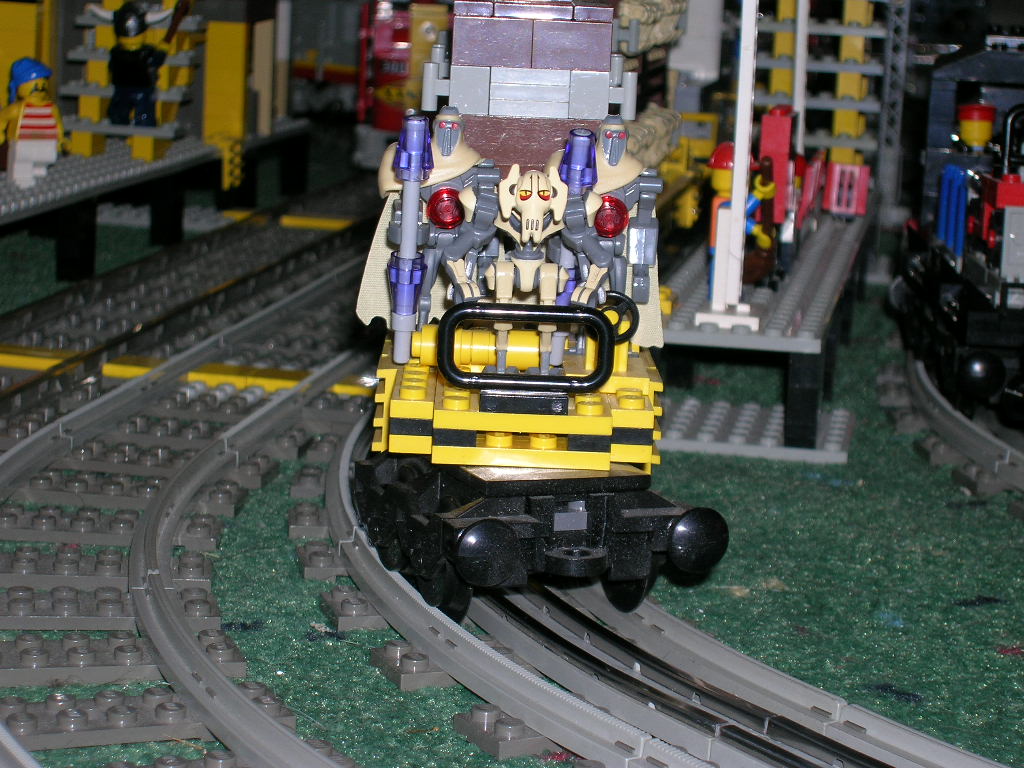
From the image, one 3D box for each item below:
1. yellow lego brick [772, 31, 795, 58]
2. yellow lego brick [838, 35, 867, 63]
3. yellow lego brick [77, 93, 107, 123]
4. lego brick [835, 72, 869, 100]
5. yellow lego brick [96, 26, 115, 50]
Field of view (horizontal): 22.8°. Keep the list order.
[{"bbox_3d":[0.100,-0.122,0.925,0.008,0.010,0.009,4,10,10],"label":"yellow lego brick"},{"bbox_3d":[0.123,-0.121,0.921,0.008,0.010,0.009,4,10,10],"label":"yellow lego brick"},{"bbox_3d":[-0.156,-0.103,0.951,0.008,0.010,0.009,4,10,12],"label":"yellow lego brick"},{"bbox_3d":[0.121,-0.107,0.915,0.008,0.010,0.009,4,10,10],"label":"lego brick"},{"bbox_3d":[-0.152,-0.131,0.963,0.008,0.010,0.009,4,10,12],"label":"yellow lego brick"}]

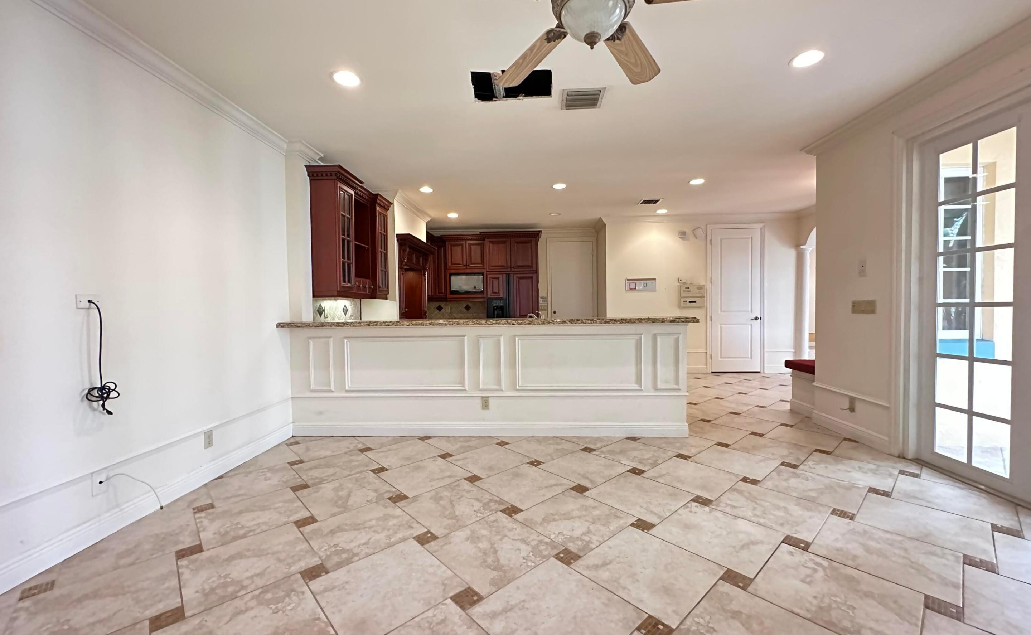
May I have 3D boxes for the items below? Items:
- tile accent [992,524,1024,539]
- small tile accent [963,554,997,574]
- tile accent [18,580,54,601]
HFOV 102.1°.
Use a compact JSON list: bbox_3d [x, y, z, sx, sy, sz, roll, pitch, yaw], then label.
[{"bbox_3d":[2.555,1.113,2.161,0.102,0.010,0.102,1,2,45],"label":"tile accent"},{"bbox_3d":[2.146,1.141,1.925,0.102,0.010,0.102,-3,3,-44],"label":"small tile accent"},{"bbox_3d":[-2.079,1.191,1.815,0.102,0.010,0.102,-3,3,-44],"label":"tile accent"}]

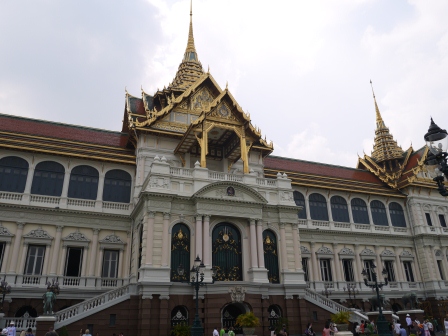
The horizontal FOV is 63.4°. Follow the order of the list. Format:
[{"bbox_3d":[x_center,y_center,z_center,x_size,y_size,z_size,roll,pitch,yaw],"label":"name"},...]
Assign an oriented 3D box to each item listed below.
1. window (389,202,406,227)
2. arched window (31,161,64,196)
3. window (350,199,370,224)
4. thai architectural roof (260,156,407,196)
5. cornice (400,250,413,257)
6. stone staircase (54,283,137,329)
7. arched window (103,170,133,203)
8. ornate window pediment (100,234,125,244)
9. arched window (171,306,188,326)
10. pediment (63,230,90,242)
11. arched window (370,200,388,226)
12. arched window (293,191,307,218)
[{"bbox_3d":[27.353,7.400,56.938,2.900,3.900,0.350,8,-25,-20],"label":"window"},{"bbox_3d":[-18.680,1.049,38.830,3.040,3.960,0.300,8,-26,-19],"label":"arched window"},{"bbox_3d":[20.450,6.507,54.214,2.900,3.900,0.350,8,-25,-20],"label":"window"},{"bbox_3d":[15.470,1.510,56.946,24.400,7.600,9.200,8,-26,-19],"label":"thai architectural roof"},{"bbox_3d":[27.434,12.856,54.239,2.750,1.150,0.450,8,-25,-20],"label":"cornice"},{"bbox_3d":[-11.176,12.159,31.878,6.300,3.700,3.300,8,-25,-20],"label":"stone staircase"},{"bbox_3d":[-11.996,1.976,41.174,2.960,3.960,0.300,8,-26,-19],"label":"arched window"},{"bbox_3d":[-11.702,7.452,38.287,2.640,1.000,0.400,8,-26,-19],"label":"ornate window pediment"},{"bbox_3d":[-3.908,13.277,32.184,1.500,2.000,0.350,8,-25,-20],"label":"arched window"},{"bbox_3d":[-15.048,6.933,37.130,2.720,1.080,0.400,8,-26,-19],"label":"pediment"},{"bbox_3d":[23.925,6.948,55.580,2.900,3.900,0.350,8,-25,-20],"label":"arched window"},{"bbox_3d":[9.731,4.901,48.942,3.020,3.960,0.300,8,-26,-19],"label":"arched window"}]

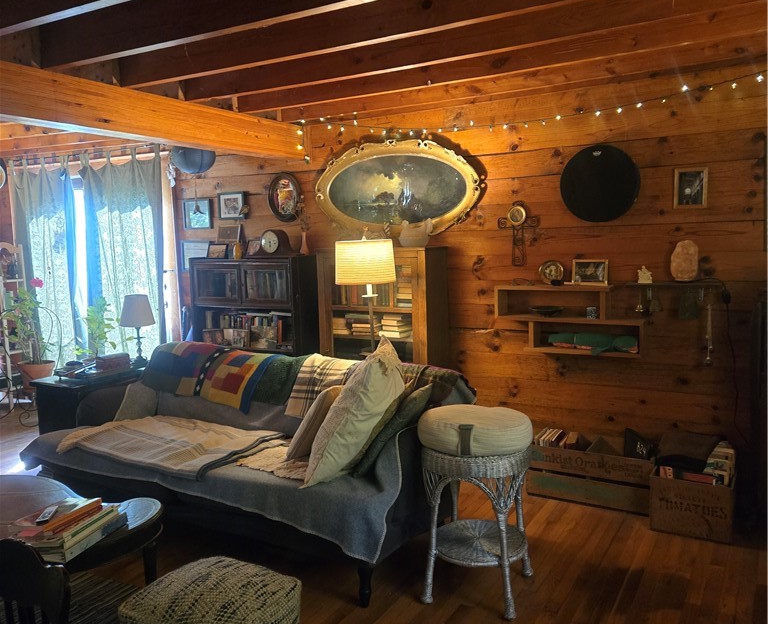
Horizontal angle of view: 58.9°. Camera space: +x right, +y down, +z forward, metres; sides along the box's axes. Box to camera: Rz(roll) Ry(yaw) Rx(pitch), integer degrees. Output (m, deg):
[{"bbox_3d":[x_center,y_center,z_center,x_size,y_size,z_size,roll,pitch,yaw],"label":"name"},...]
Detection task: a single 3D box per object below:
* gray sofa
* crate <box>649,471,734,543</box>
[{"bbox_3d":[-0.770,0.697,3.598,2.270,0.850,0.950,2,7,30],"label":"gray sofa"},{"bbox_3d":[1.514,0.897,3.318,0.350,0.263,0.399,1,7,29],"label":"crate"}]

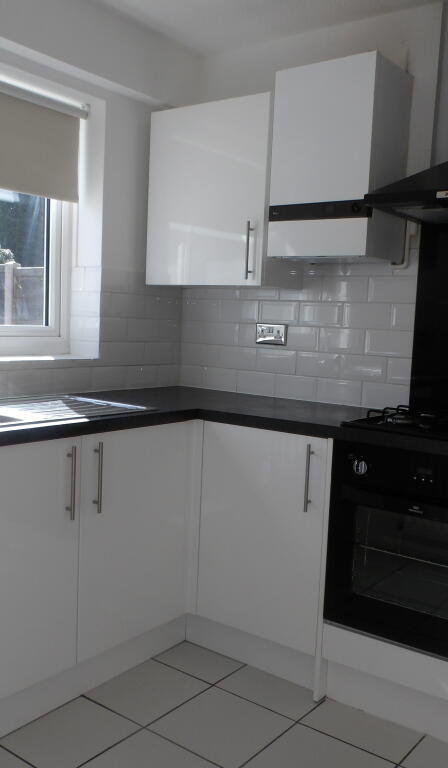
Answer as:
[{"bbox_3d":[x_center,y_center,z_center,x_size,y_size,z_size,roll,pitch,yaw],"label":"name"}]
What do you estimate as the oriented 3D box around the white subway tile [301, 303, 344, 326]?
[{"bbox_3d":[0.398,-0.283,2.903,0.200,0.101,0.009,6,7,36],"label":"white subway tile"}]

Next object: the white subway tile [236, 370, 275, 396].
[{"bbox_3d":[0.141,-0.003,3.085,0.200,0.101,0.010,6,7,36],"label":"white subway tile"}]

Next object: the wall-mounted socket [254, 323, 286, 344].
[{"bbox_3d":[0.198,-0.213,3.049,0.148,0.086,0.014,6,6,37],"label":"wall-mounted socket"}]

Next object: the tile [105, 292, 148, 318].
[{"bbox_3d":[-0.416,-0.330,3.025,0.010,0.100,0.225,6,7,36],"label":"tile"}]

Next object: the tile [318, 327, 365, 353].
[{"bbox_3d":[0.474,-0.177,2.856,0.205,0.100,0.009,6,6,37],"label":"tile"}]

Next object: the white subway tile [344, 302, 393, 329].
[{"bbox_3d":[0.557,-0.263,2.758,0.200,0.100,0.010,6,7,36],"label":"white subway tile"}]

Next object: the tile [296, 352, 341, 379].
[{"bbox_3d":[0.388,-0.079,2.908,0.199,0.100,0.010,6,7,36],"label":"tile"}]

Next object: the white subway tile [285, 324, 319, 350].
[{"bbox_3d":[0.315,-0.194,2.976,0.193,0.100,0.009,6,6,37],"label":"white subway tile"}]

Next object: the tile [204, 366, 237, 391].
[{"bbox_3d":[-0.020,-0.023,3.229,0.200,0.100,0.009,6,7,36],"label":"tile"}]

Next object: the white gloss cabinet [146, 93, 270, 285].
[{"bbox_3d":[0.013,-0.762,2.961,0.600,0.715,0.330,6,6,37],"label":"white gloss cabinet"}]

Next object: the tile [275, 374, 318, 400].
[{"bbox_3d":[0.307,0.015,2.999,0.200,0.100,0.009,6,7,36],"label":"tile"}]

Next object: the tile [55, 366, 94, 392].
[{"bbox_3d":[-0.603,-0.012,2.837,0.009,0.100,0.200,6,7,36],"label":"tile"}]

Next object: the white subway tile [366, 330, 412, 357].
[{"bbox_3d":[0.638,-0.159,2.732,0.200,0.100,0.009,6,6,37],"label":"white subway tile"}]

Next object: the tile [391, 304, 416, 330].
[{"bbox_3d":[0.677,-0.250,2.683,0.093,0.100,0.010,6,7,36],"label":"tile"}]

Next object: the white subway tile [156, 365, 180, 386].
[{"bbox_3d":[-0.256,-0.040,3.301,0.009,0.100,0.156,6,7,36],"label":"white subway tile"}]

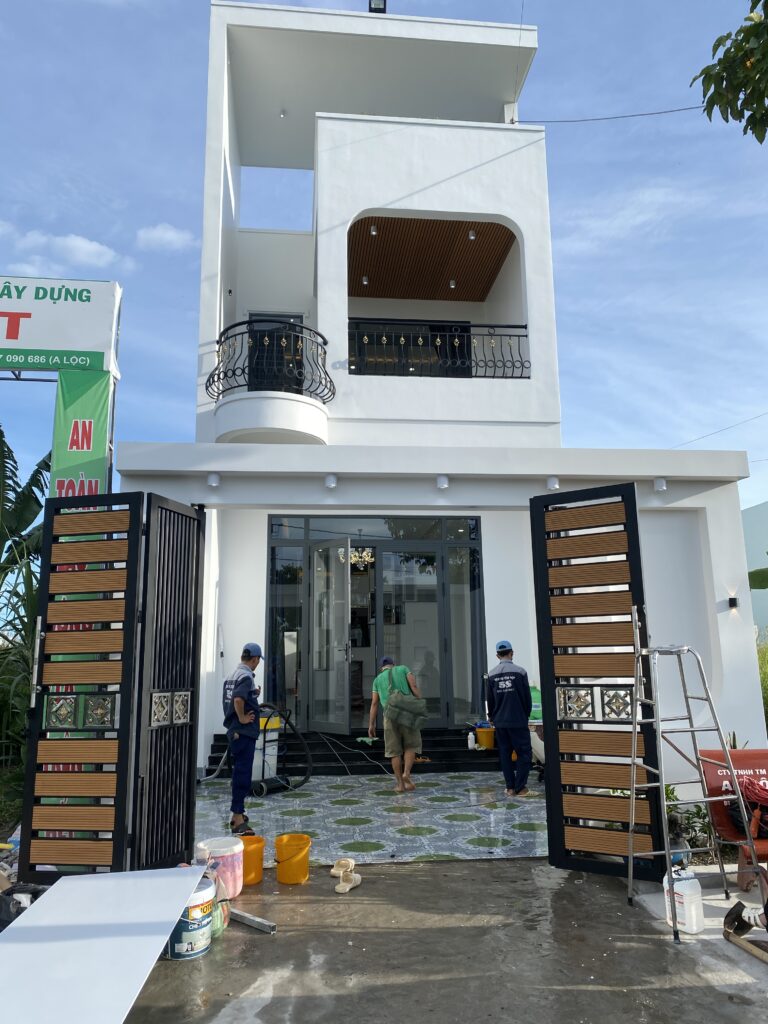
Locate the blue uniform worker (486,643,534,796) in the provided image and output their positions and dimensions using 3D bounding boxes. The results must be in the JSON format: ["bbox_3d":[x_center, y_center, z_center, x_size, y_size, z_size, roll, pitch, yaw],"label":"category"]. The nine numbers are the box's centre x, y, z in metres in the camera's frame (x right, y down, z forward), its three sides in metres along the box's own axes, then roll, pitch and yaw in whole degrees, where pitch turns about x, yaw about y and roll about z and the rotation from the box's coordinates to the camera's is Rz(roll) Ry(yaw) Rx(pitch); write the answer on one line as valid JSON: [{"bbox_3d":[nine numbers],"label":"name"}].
[{"bbox_3d":[1.410,2.285,8.645,0.525,1.656,0.384,-5,-13,19],"label":"blue uniform worker"}]

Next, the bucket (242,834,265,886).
[{"bbox_3d":[-0.929,2.364,5.219,0.249,0.273,0.249,0,-11,-6],"label":"bucket"}]

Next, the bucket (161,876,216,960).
[{"bbox_3d":[-1.041,2.181,4.127,0.288,0.328,0.288,0,-12,-7],"label":"bucket"}]

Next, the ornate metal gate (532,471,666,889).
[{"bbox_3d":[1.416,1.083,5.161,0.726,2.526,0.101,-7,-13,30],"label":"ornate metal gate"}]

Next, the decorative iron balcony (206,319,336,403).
[{"bbox_3d":[-1.536,-2.097,10.541,1.787,0.927,0.828,0,-12,-7],"label":"decorative iron balcony"}]

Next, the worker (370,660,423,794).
[{"bbox_3d":[0.134,2.453,9.002,0.626,1.495,0.586,1,-12,-8],"label":"worker"}]

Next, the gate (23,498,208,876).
[{"bbox_3d":[-1.868,1.174,5.378,0.956,2.547,0.735,-2,-11,6],"label":"gate"}]

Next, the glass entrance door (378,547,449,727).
[{"bbox_3d":[0.413,1.849,11.604,1.074,2.721,0.071,0,-12,-7],"label":"glass entrance door"}]

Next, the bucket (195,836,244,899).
[{"bbox_3d":[-1.073,2.340,5.055,0.306,0.317,0.306,0,-12,-7],"label":"bucket"}]

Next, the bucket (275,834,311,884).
[{"bbox_3d":[-0.616,2.361,5.229,0.249,0.273,0.249,0,-11,-6],"label":"bucket"}]

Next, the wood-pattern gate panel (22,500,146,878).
[{"bbox_3d":[-2.099,1.176,5.381,0.798,2.646,0.071,-3,-12,10],"label":"wood-pattern gate panel"}]

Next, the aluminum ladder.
[{"bbox_3d":[1.781,1.546,4.475,0.604,1.527,0.656,0,-11,-2],"label":"aluminum ladder"}]

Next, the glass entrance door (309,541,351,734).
[{"bbox_3d":[-0.755,1.706,10.571,0.051,2.586,0.937,8,-14,-40],"label":"glass entrance door"}]

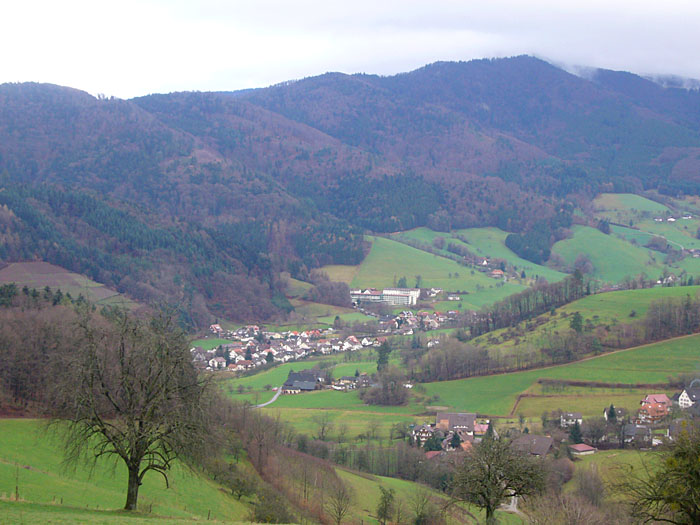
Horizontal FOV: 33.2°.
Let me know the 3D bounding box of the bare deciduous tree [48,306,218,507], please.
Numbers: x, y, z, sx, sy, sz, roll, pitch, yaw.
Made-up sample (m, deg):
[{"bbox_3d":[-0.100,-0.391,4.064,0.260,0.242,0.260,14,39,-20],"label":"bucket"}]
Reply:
[{"bbox_3d":[-15.690,10.650,85.000,12.000,14.700,11.500,0,1,0],"label":"bare deciduous tree"}]

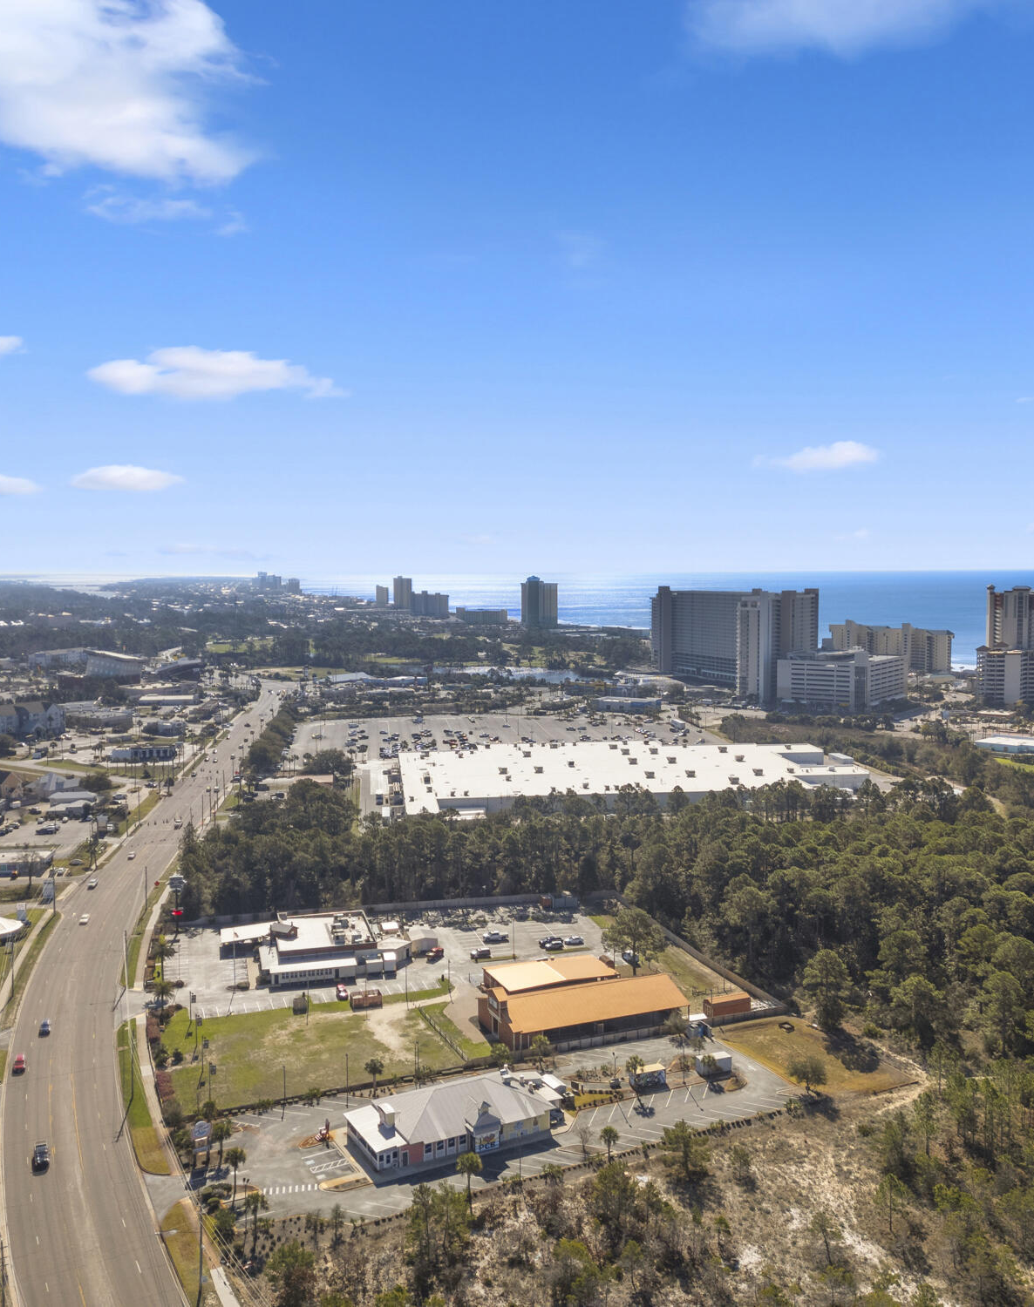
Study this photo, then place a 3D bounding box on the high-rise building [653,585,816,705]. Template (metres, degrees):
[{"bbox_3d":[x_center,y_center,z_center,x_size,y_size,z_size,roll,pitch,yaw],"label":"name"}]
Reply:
[{"bbox_3d":[164.912,-12.883,941.535,82.000,74.000,262.000,-1,4,-15],"label":"high-rise building"}]

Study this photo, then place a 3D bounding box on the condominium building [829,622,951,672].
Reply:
[{"bbox_3d":[343.976,-7.330,1106.416,25.000,37.000,168.000,-2,4,-18],"label":"condominium building"}]

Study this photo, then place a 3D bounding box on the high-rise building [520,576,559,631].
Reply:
[{"bbox_3d":[32.451,-76.300,1834.218,55.000,76.000,36.000,-1,4,-10],"label":"high-rise building"}]

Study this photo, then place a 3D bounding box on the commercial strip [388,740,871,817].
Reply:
[{"bbox_3d":[49.312,51.852,500.314,191.000,9.000,148.000,-1,4,-6],"label":"commercial strip"}]

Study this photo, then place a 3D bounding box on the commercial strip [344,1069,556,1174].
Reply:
[{"bbox_3d":[-10.108,74.455,197.809,32.200,7.600,17.500,-3,5,-27],"label":"commercial strip"}]

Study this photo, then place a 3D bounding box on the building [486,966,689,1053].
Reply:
[{"bbox_3d":[13.469,70.641,244.214,37.500,8.300,19.000,-2,4,-21],"label":"building"}]

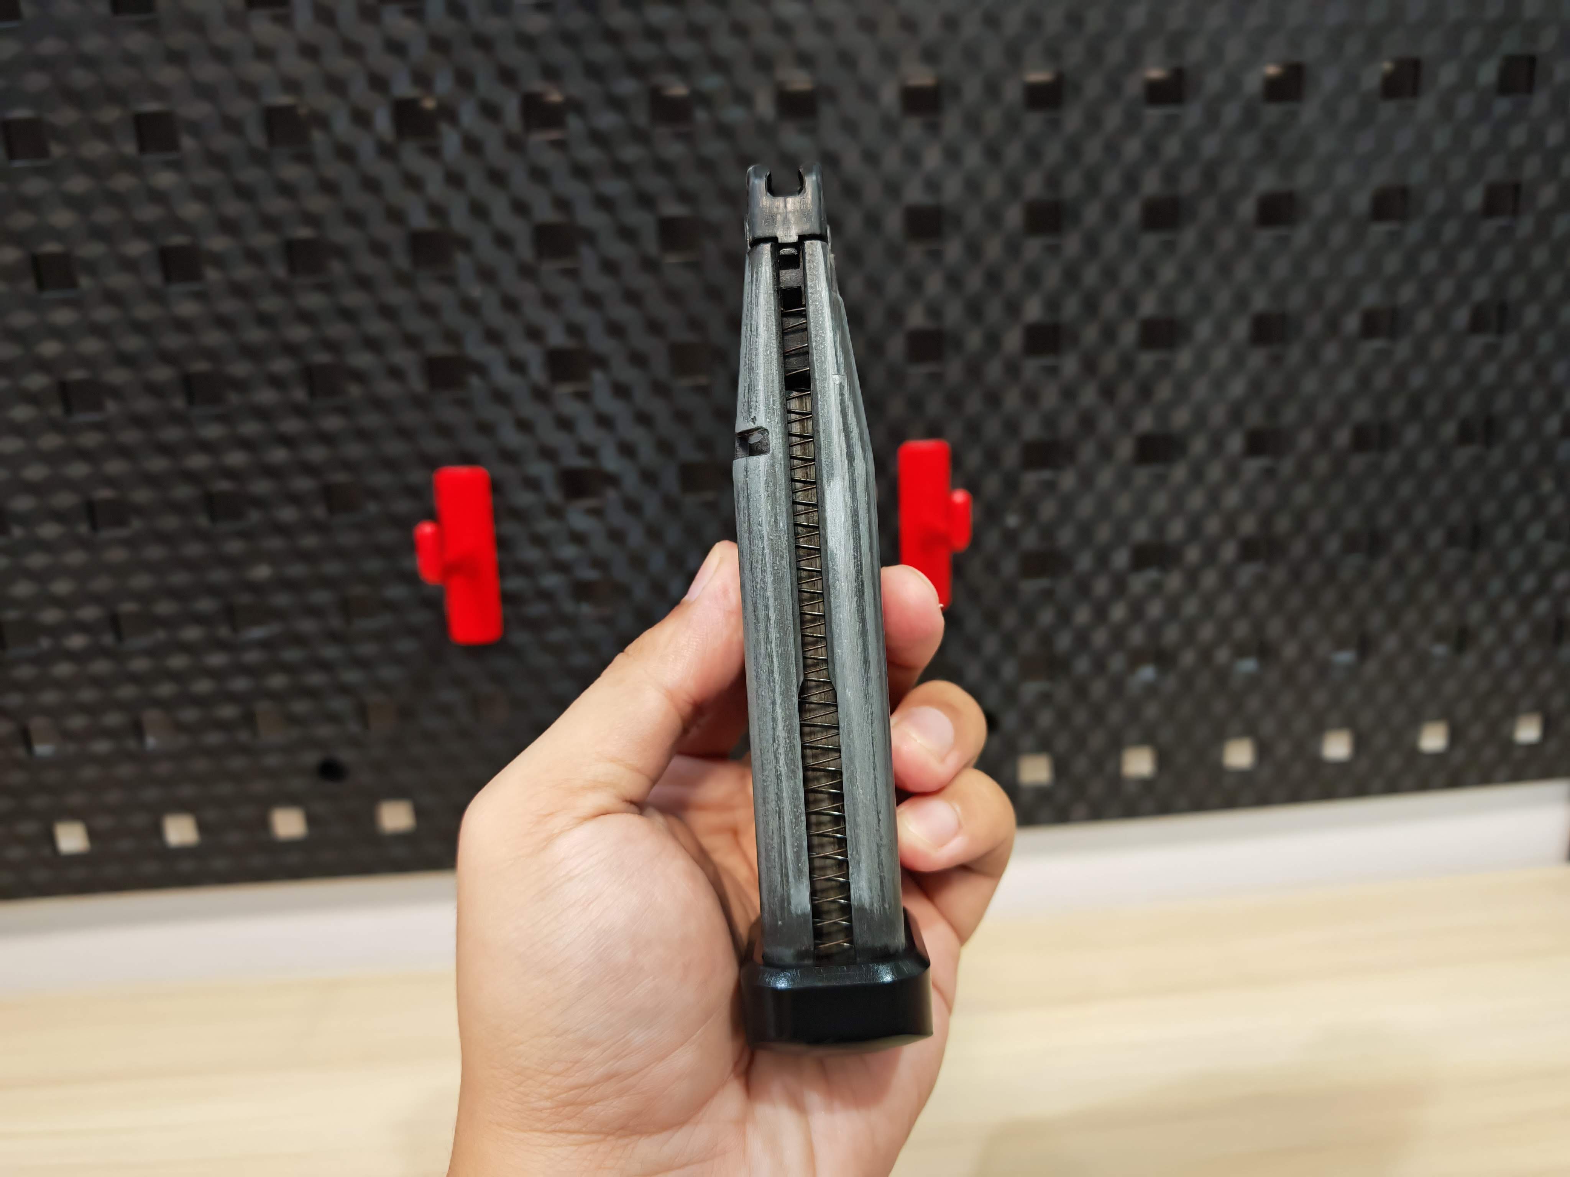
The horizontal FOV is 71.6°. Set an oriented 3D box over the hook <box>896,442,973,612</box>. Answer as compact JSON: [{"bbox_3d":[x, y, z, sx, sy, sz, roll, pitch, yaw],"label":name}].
[{"bbox_3d":[0.050,-0.014,0.346,0.018,0.059,0.055,-4,16,-3],"label":"hook"}]

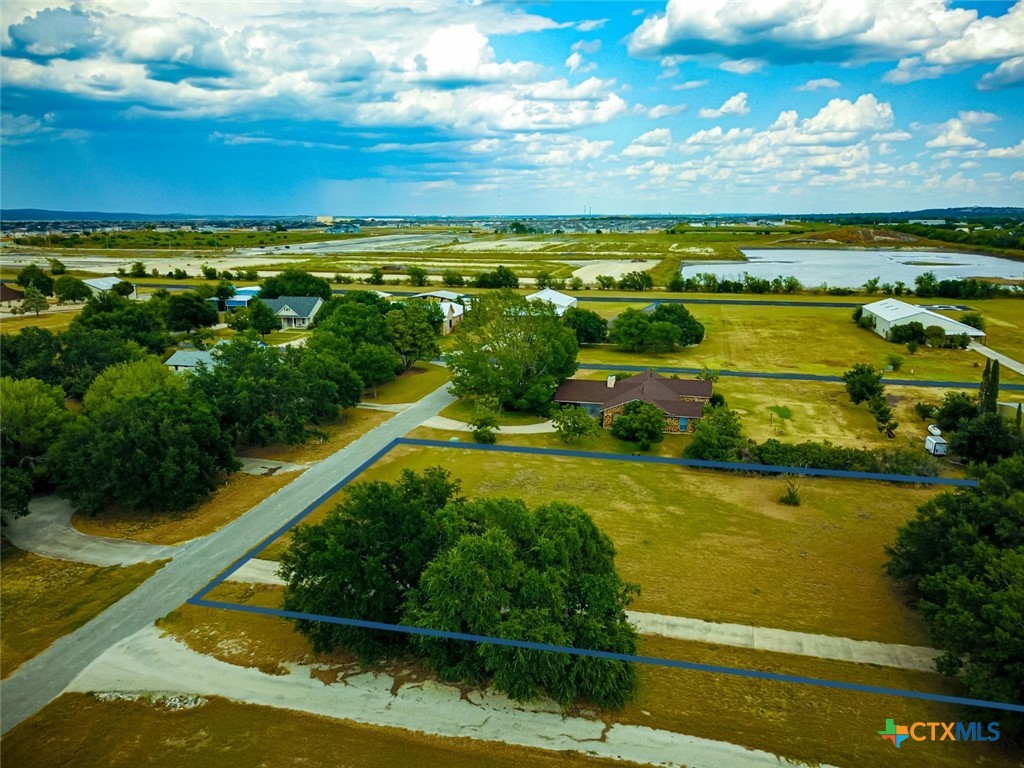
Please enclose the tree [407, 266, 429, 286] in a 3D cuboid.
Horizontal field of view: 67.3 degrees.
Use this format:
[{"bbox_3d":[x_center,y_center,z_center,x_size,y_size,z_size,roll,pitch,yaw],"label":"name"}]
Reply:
[{"bbox_3d":[-42.605,-48.319,345.782,9.845,8.932,9.549,-2,13,-7],"label":"tree"}]

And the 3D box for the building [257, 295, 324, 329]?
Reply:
[{"bbox_3d":[-63.462,-20.831,219.960,18.500,7.700,13.500,3,13,13],"label":"building"}]

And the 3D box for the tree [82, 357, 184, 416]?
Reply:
[{"bbox_3d":[-55.568,1.194,113.473,13.115,10.210,12.459,-6,14,-26],"label":"tree"}]

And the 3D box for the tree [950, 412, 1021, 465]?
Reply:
[{"bbox_3d":[58.590,6.960,95.170,7.550,6.550,7.320,0,12,0],"label":"tree"}]

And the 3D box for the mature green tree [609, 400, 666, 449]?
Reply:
[{"bbox_3d":[17.440,5.067,107.122,7.357,5.250,6.989,2,13,9],"label":"mature green tree"}]

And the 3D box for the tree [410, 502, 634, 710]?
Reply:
[{"bbox_3d":[0.649,13.981,54.354,16.218,10.432,14.597,0,12,1],"label":"tree"}]

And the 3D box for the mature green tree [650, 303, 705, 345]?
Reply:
[{"bbox_3d":[39.050,-14.180,182.950,13.480,10.160,13.080,0,12,0],"label":"mature green tree"}]

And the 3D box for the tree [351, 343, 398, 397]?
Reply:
[{"bbox_3d":[-23.647,-2.509,132.575,8.047,9.226,7.645,-2,13,-10],"label":"tree"}]

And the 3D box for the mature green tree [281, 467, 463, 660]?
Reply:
[{"bbox_3d":[-9.190,12.680,53.570,13.170,13.240,12.780,0,12,0],"label":"mature green tree"}]

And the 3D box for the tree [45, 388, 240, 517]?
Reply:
[{"bbox_3d":[-37.750,7.040,80.350,17.800,12.770,17.260,0,12,0],"label":"tree"}]

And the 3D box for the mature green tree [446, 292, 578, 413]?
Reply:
[{"bbox_3d":[0.080,-5.030,120.810,20.630,18.970,20.010,0,12,0],"label":"mature green tree"}]

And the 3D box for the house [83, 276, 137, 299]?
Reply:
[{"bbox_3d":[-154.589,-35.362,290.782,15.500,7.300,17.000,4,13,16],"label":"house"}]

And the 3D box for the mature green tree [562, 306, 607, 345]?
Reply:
[{"bbox_3d":[18.386,-14.990,194.059,11.109,9.146,10.776,1,12,5],"label":"mature green tree"}]

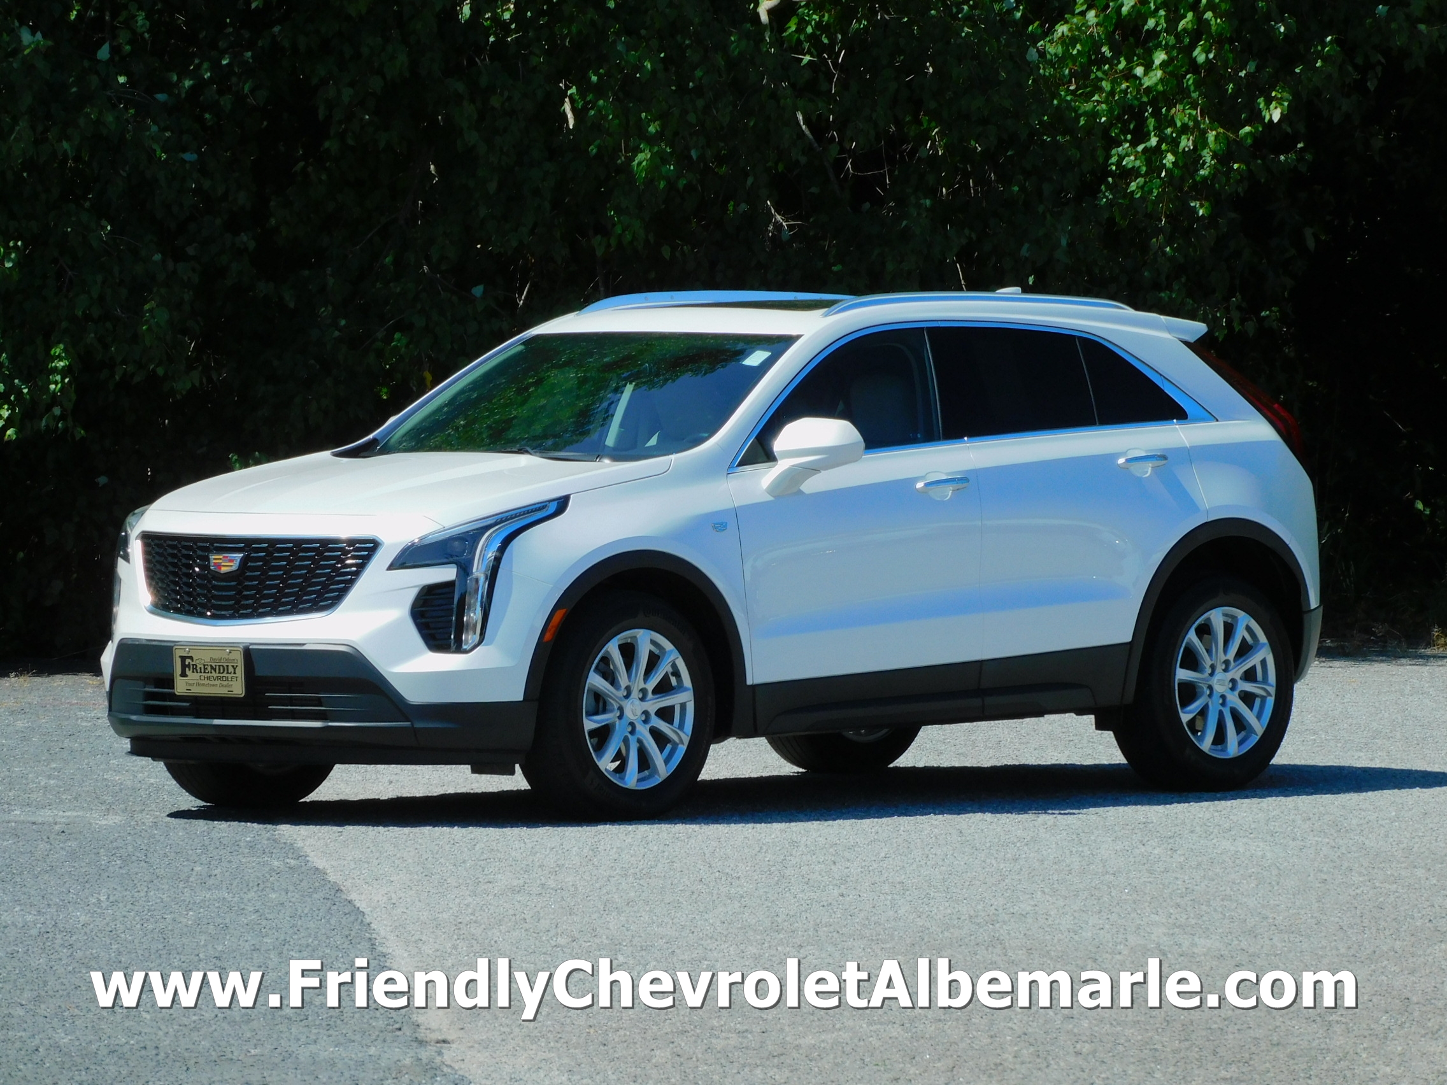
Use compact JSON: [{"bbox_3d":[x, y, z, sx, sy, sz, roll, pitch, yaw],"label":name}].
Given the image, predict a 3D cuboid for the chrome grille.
[{"bbox_3d":[-1.511,0.115,35.112,1.090,0.285,0.170,1,2,44],"label":"chrome grille"}]

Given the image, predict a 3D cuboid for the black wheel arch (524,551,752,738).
[{"bbox_3d":[-0.282,0.315,34.854,0.120,0.580,1.000,2,2,43],"label":"black wheel arch"}]

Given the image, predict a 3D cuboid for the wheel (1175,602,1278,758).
[{"bbox_3d":[1.566,0.455,36.949,0.210,0.495,0.495,2,2,43],"label":"wheel"}]

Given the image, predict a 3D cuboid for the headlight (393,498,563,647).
[{"bbox_3d":[-0.750,0.097,34.874,0.290,0.485,0.520,1,2,44],"label":"headlight"}]

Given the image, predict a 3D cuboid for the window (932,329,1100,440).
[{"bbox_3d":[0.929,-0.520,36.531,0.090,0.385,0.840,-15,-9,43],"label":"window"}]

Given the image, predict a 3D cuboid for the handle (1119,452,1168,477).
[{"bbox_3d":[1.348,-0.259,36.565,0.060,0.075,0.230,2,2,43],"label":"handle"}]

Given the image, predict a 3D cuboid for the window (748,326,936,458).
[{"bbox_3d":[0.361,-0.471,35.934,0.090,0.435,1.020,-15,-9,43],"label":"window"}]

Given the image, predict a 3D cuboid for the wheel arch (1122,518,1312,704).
[{"bbox_3d":[1.595,0.214,36.855,0.120,0.590,1.000,2,2,43],"label":"wheel arch"}]

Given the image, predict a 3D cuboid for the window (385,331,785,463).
[{"bbox_3d":[-0.444,-0.457,35.952,1.430,0.100,0.850,2,33,43],"label":"window"}]

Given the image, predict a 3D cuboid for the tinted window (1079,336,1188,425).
[{"bbox_3d":[1.324,-0.528,36.764,0.040,0.310,0.470,-29,-17,36],"label":"tinted window"}]

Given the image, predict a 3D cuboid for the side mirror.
[{"bbox_3d":[0.281,-0.271,35.356,0.260,0.235,0.190,2,2,43],"label":"side mirror"}]

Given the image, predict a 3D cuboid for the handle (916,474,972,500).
[{"bbox_3d":[0.699,-0.180,36.111,0.055,0.060,0.255,1,2,44],"label":"handle"}]

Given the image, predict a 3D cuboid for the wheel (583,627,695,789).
[{"bbox_3d":[-0.340,0.518,35.193,0.210,0.497,0.497,1,2,44],"label":"wheel"}]

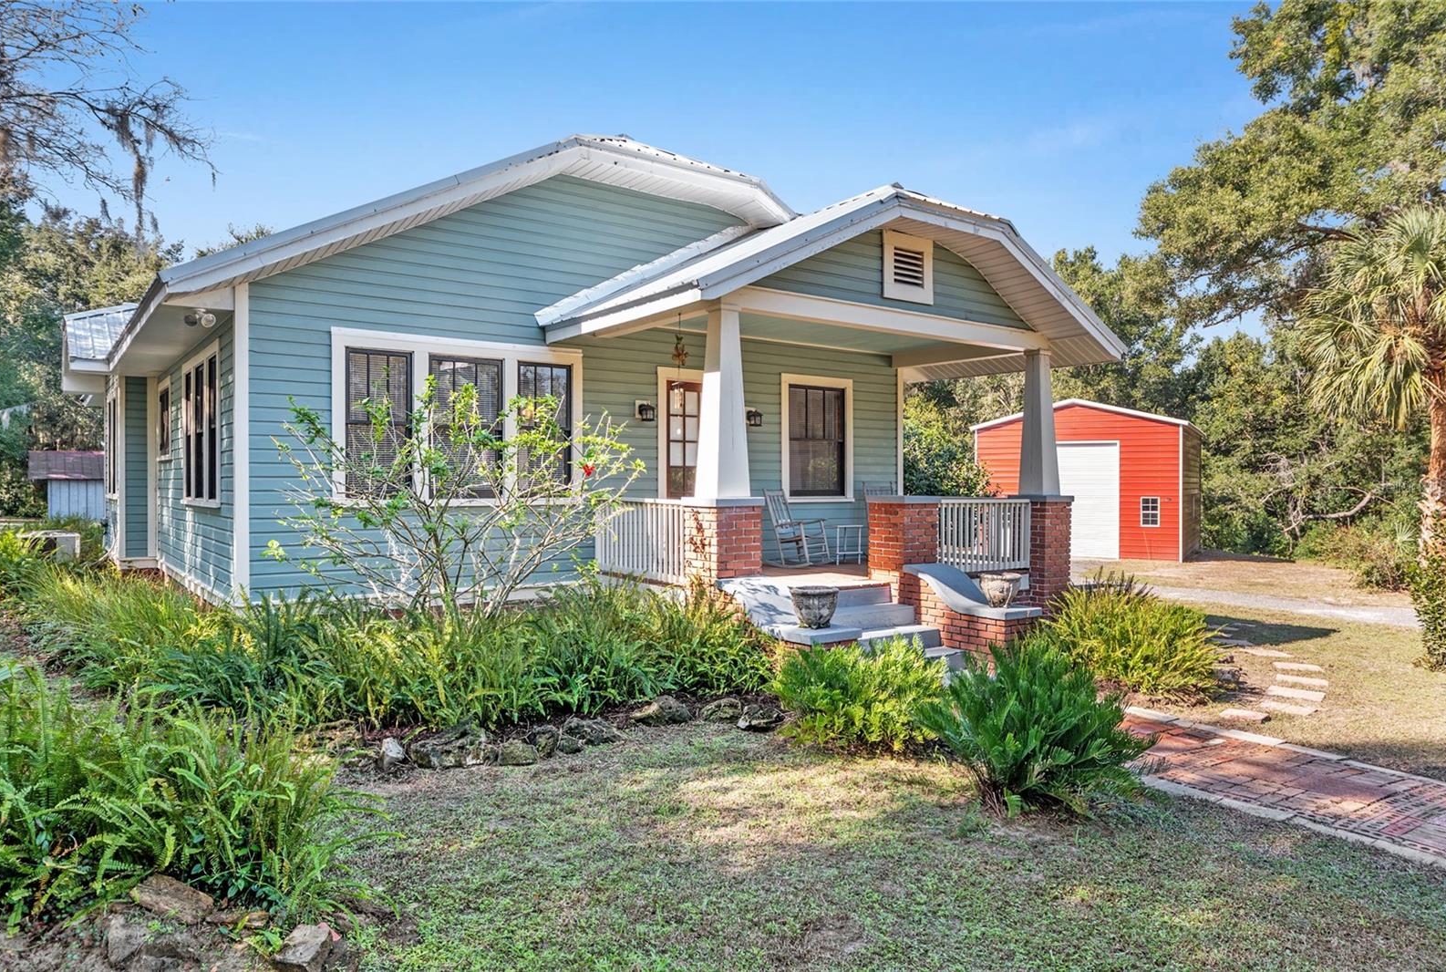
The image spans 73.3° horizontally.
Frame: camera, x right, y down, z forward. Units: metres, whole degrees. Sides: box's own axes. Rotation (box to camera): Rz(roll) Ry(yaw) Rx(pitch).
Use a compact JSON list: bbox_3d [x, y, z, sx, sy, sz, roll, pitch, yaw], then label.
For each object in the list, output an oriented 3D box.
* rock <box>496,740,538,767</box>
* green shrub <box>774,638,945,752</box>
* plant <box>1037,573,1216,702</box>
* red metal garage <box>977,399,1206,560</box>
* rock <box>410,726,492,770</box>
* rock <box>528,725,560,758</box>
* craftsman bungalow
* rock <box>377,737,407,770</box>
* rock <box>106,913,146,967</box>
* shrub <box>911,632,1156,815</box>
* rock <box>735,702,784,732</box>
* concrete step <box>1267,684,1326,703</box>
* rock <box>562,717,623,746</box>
[{"bbox_3d":[-1.273,1.659,6.050,0.240,0.120,0.180,0,0,-6],"label":"rock"},{"bbox_3d":[0.980,1.402,6.944,1.180,0.660,1.100,0,0,8],"label":"green shrub"},{"bbox_3d":[3.676,1.284,8.744,1.500,0.930,1.450,0,0,22],"label":"plant"},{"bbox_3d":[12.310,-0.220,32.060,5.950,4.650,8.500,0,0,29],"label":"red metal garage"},{"bbox_3d":[-1.695,1.624,6.050,0.490,0.190,0.270,0,0,-6],"label":"rock"},{"bbox_3d":[-1.149,1.641,6.220,0.185,0.155,0.160,0,0,-6],"label":"rock"},{"bbox_3d":[-2.953,-1.094,13.345,10.000,5.700,13.800,0,0,-36],"label":"craftsman bungalow"},{"bbox_3d":[-2.023,1.634,5.950,0.150,0.170,0.140,0,0,-11],"label":"rock"},{"bbox_3d":[-2.214,1.662,3.600,0.130,0.130,0.140,0,0,-17],"label":"rock"},{"bbox_3d":[1.703,1.261,5.330,1.220,0.920,1.150,0,0,0],"label":"shrub"},{"bbox_3d":[0.273,1.652,6.993,0.330,0.160,0.260,0,0,0],"label":"rock"},{"bbox_3d":[4.810,1.767,8.154,0.340,0.070,0.410,0,0,-44],"label":"concrete step"},{"bbox_3d":[-0.891,1.658,6.613,0.420,0.160,0.300,0,0,-6],"label":"rock"}]

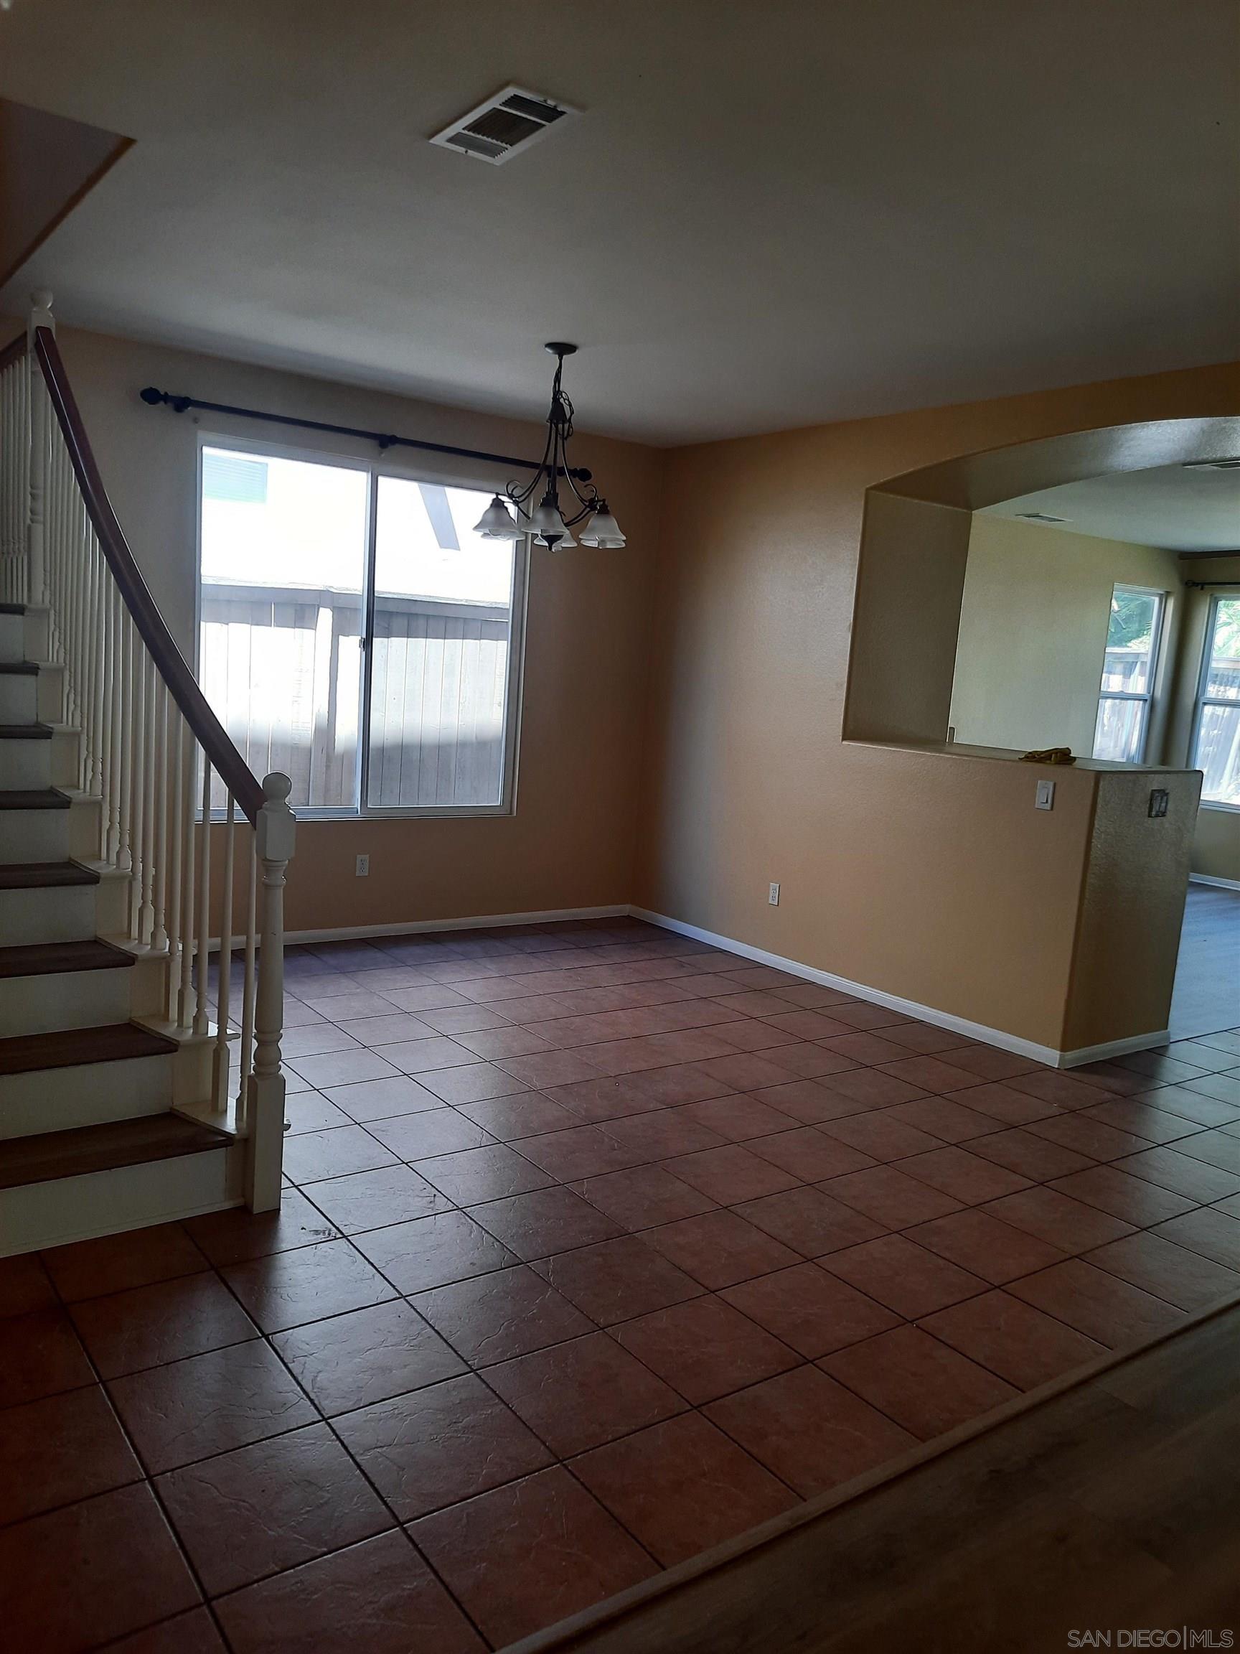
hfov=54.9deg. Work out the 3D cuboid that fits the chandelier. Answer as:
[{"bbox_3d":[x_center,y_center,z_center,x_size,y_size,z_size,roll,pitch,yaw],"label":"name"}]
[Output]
[{"bbox_3d":[-0.255,-1.518,4.813,0.620,0.790,0.660,4,8,1],"label":"chandelier"}]

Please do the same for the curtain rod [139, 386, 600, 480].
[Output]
[{"bbox_3d":[-1.115,-1.869,5.785,2.331,0.080,0.135,-2,10,-36],"label":"curtain rod"}]

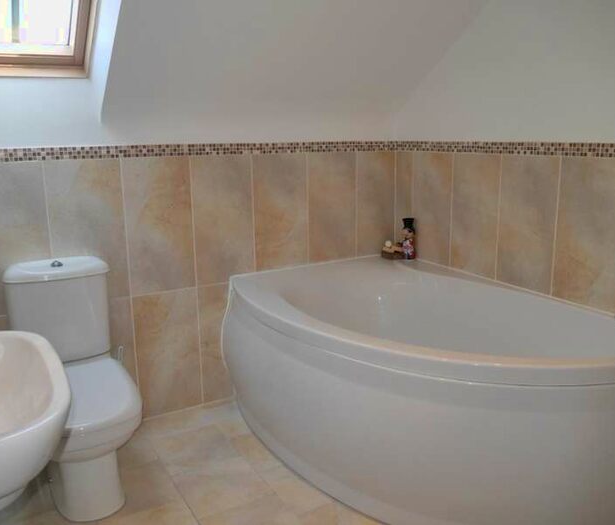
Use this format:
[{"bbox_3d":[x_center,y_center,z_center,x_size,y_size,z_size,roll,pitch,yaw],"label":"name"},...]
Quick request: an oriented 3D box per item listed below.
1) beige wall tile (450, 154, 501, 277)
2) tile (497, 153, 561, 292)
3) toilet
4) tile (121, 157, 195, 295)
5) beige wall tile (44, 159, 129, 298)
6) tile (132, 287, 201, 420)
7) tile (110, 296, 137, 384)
[{"bbox_3d":[0.778,-0.211,2.631,0.010,0.579,0.289,-8,15,-29],"label":"beige wall tile"},{"bbox_3d":[0.924,-0.146,2.386,0.010,0.598,0.298,-7,14,-28],"label":"tile"},{"bbox_3d":[-0.849,0.434,2.078,0.385,0.820,0.700,-8,15,-29],"label":"toilet"},{"bbox_3d":[-0.654,-0.157,2.521,0.298,0.598,0.010,-7,14,-28],"label":"tile"},{"bbox_3d":[-0.902,-0.122,2.347,0.294,0.594,0.010,-8,15,-29],"label":"beige wall tile"},{"bbox_3d":[-0.647,0.425,2.649,0.298,0.589,0.010,-7,14,-28],"label":"tile"},{"bbox_3d":[-0.897,0.458,2.480,0.294,0.591,0.010,-8,15,-29],"label":"tile"}]

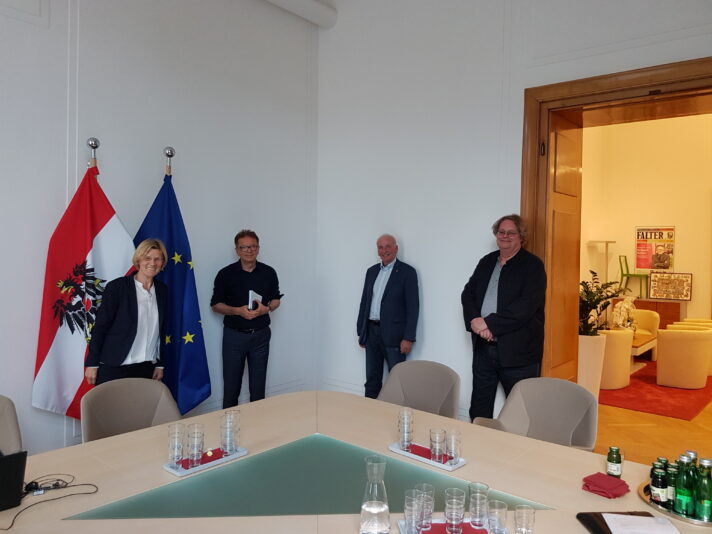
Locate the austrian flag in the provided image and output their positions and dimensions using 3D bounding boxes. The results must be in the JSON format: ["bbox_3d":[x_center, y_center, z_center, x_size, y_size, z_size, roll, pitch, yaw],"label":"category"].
[{"bbox_3d":[-1.597,0.144,3.170,0.200,1.460,0.570,2,2,39],"label":"austrian flag"}]

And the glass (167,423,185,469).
[{"bbox_3d":[-0.744,0.745,2.224,0.067,0.170,0.067,3,2,40],"label":"glass"}]

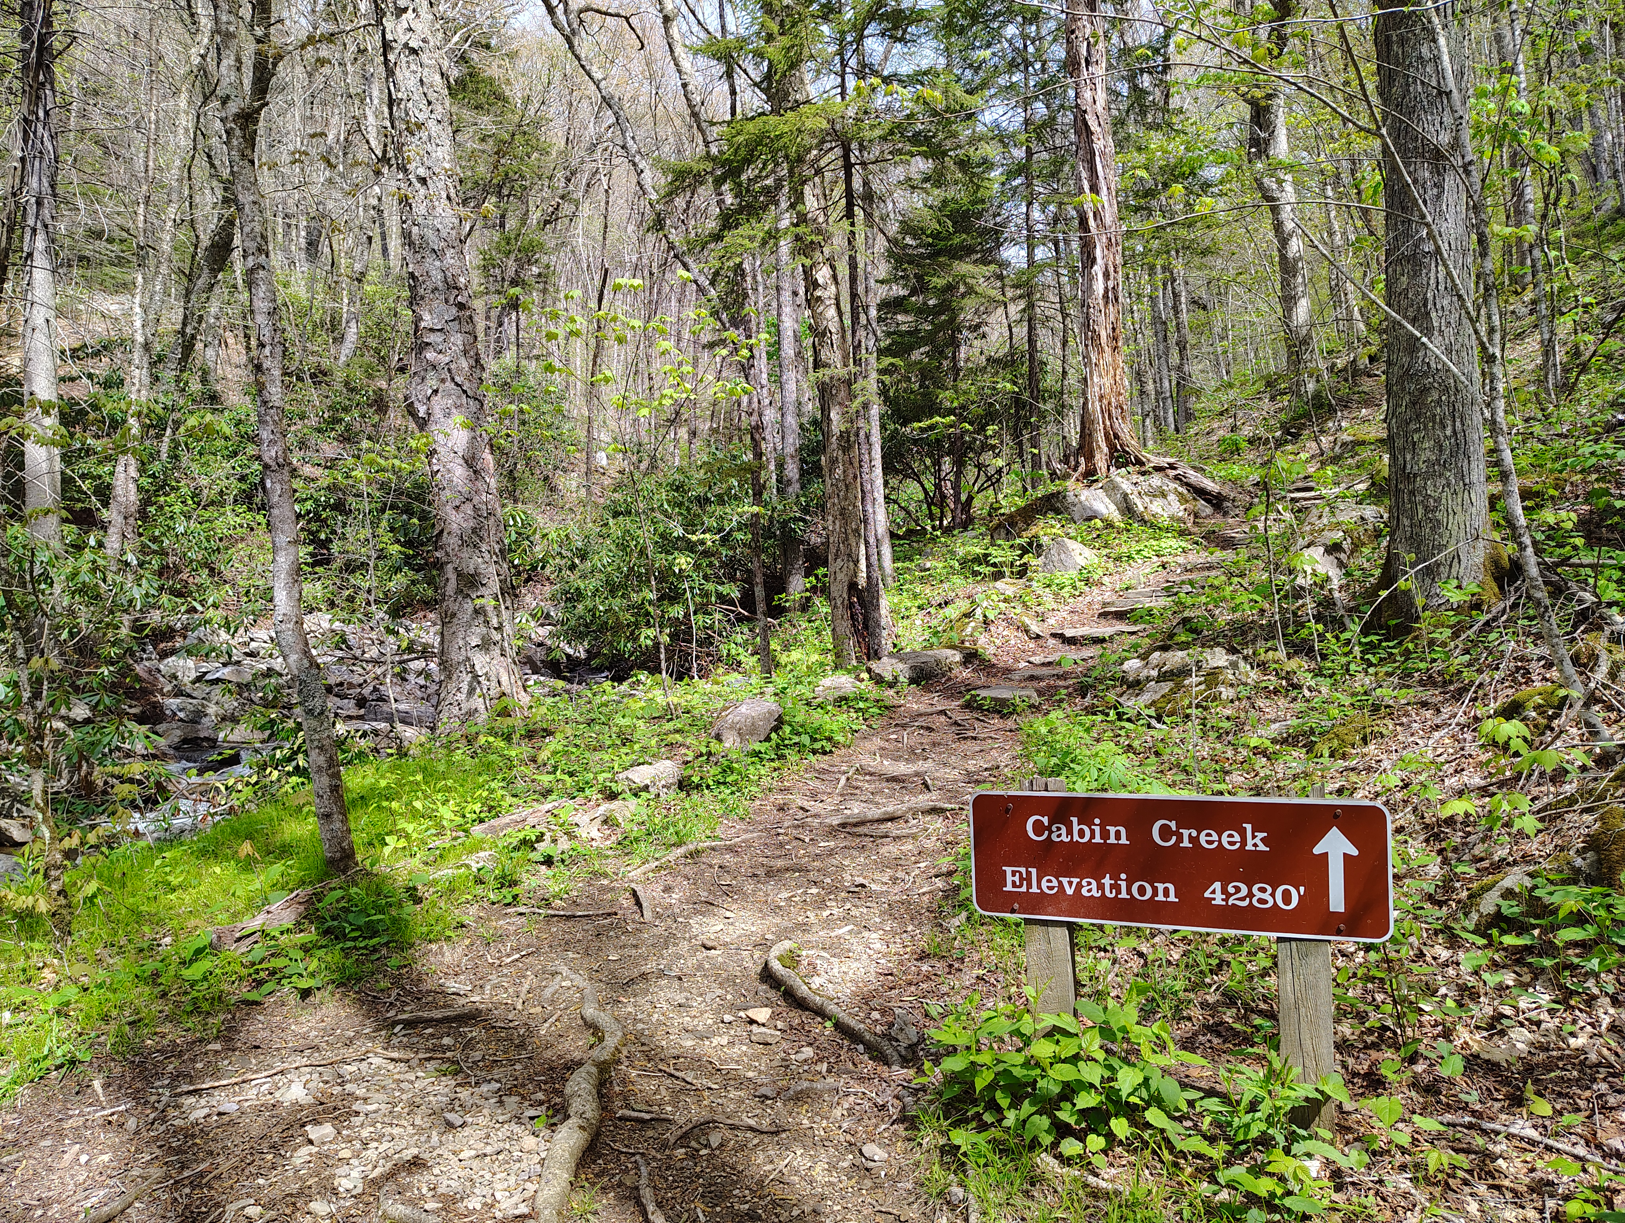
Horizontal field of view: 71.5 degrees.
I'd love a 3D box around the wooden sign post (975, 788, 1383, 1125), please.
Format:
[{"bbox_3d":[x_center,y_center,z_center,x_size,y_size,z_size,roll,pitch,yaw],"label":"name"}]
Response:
[{"bbox_3d":[0.737,0.677,2.305,0.798,0.660,0.111,-2,1,22],"label":"wooden sign post"}]

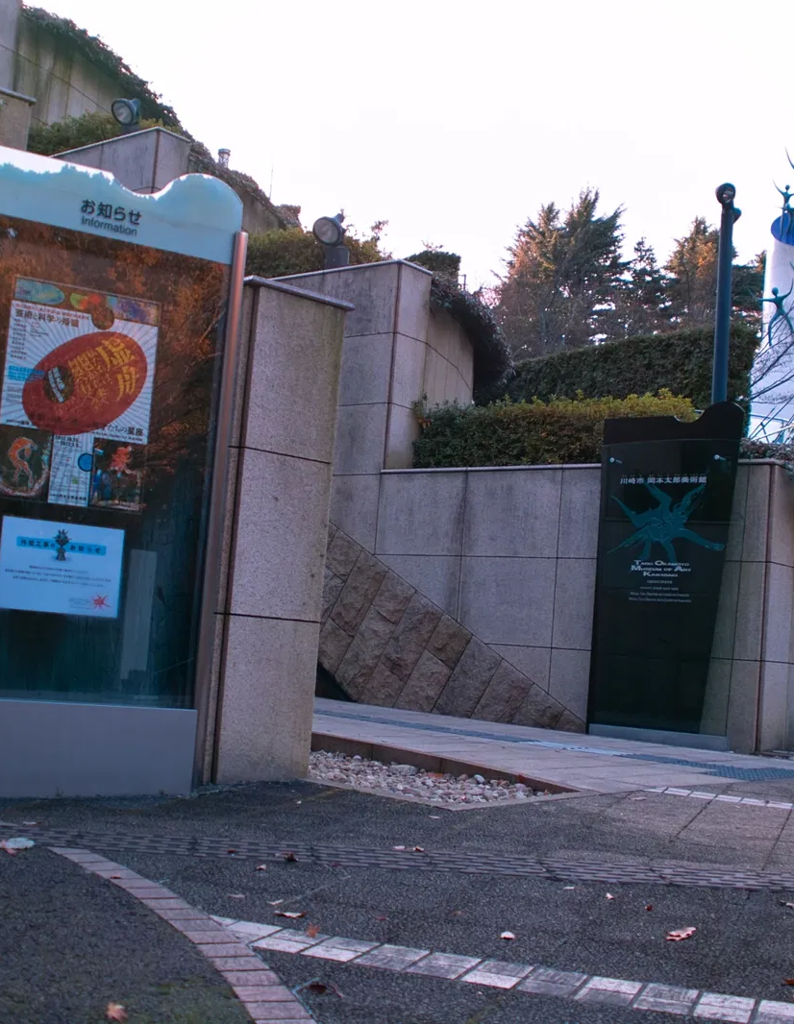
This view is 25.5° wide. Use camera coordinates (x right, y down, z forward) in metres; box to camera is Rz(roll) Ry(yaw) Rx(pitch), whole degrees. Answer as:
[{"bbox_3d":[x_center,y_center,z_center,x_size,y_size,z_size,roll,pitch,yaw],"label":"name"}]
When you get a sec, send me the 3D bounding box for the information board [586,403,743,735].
[{"bbox_3d":[1.674,0.382,10.783,0.985,2.076,0.120,0,-7,40],"label":"information board"}]

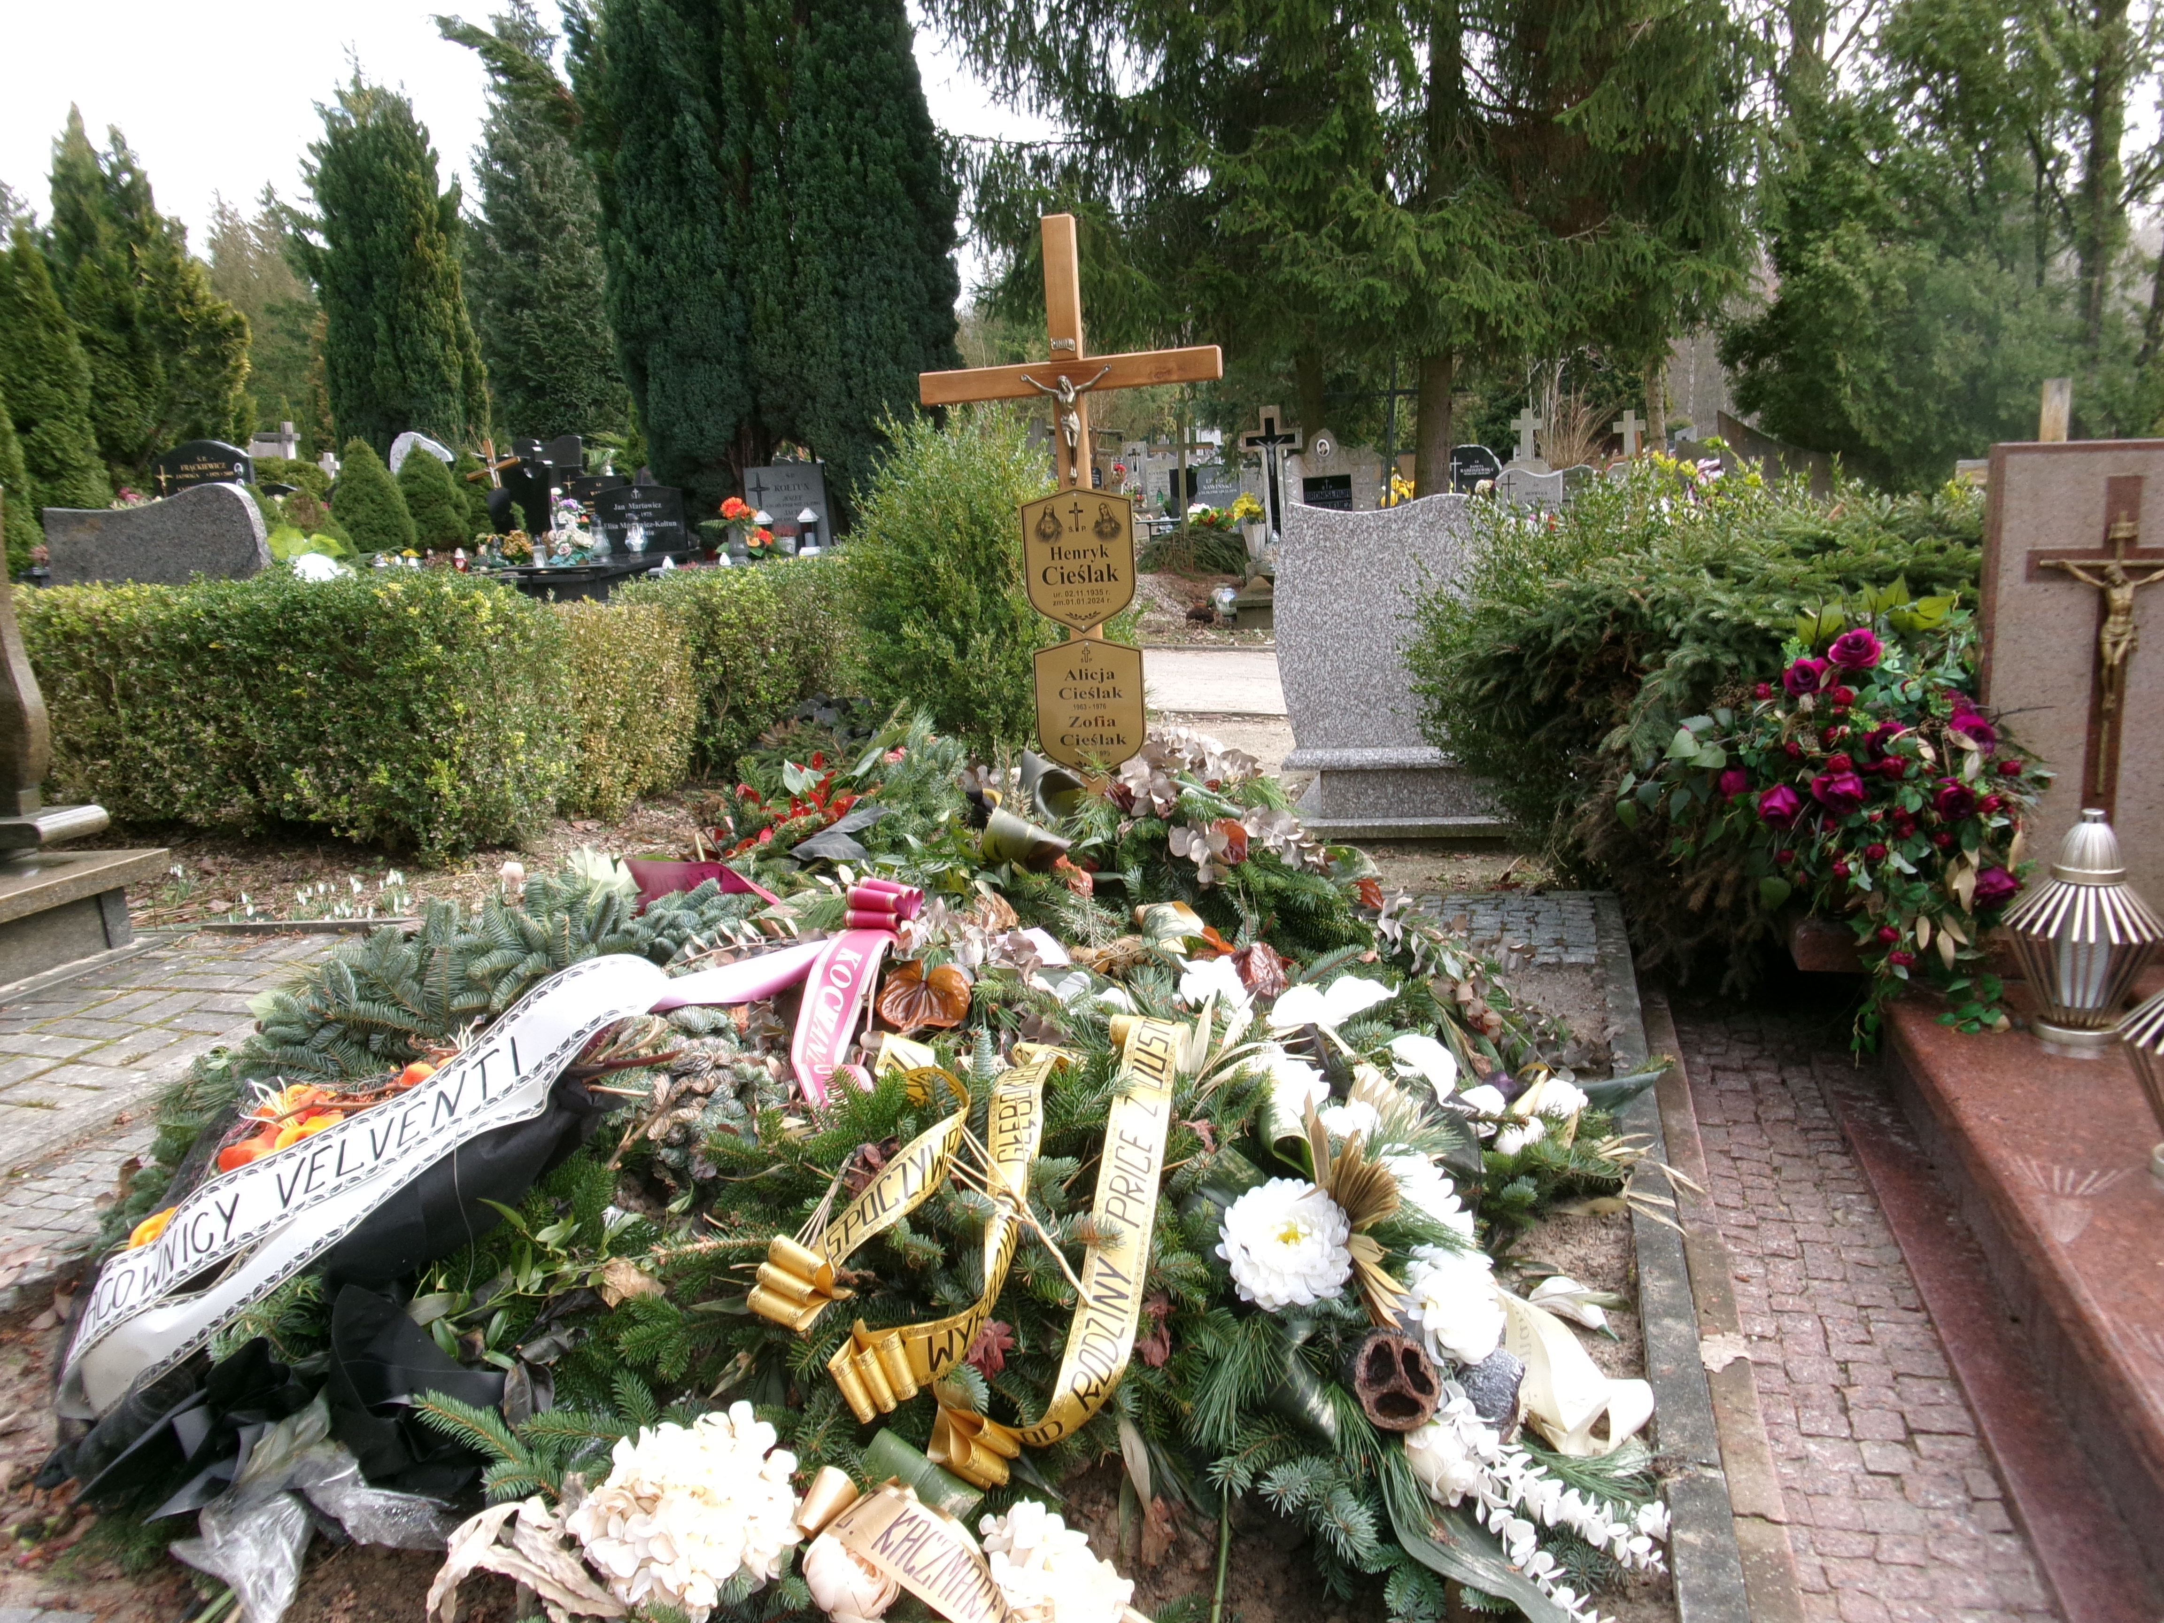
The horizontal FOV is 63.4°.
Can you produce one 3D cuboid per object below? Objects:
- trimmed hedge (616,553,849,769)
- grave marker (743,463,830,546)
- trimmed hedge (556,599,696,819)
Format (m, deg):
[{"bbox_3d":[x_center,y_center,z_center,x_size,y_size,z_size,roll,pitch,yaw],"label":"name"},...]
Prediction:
[{"bbox_3d":[-1.773,-0.769,9.200,0.600,0.850,2.200,0,12,14],"label":"trimmed hedge"},{"bbox_3d":[-2.262,-2.340,13.500,0.620,0.680,0.140,-1,12,8],"label":"grave marker"},{"bbox_3d":[-2.023,-0.456,7.800,0.520,0.860,0.700,1,12,18],"label":"trimmed hedge"}]

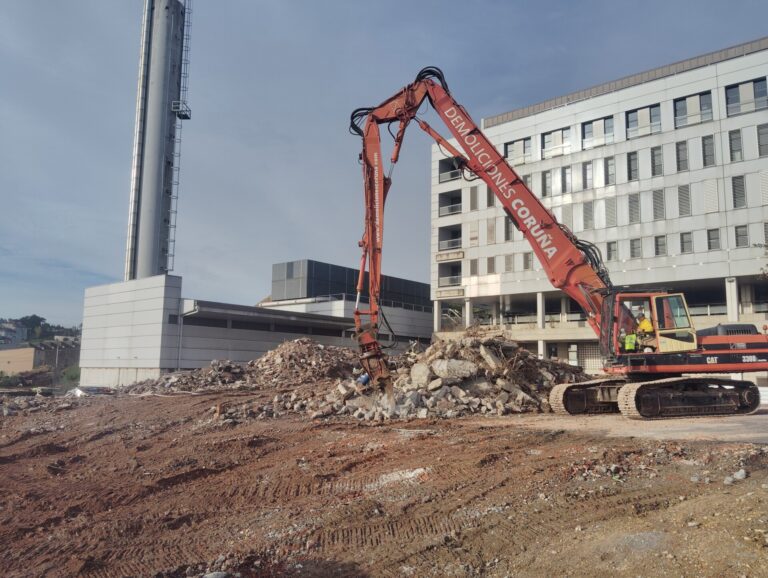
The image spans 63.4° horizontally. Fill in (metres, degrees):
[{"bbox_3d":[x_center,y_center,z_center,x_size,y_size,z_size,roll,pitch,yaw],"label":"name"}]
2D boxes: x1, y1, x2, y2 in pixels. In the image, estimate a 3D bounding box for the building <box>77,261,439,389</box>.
[{"bbox_3d":[-10.366,4.740,80.759,16.200,16.080,49.620,-6,-10,40],"label":"building"}]

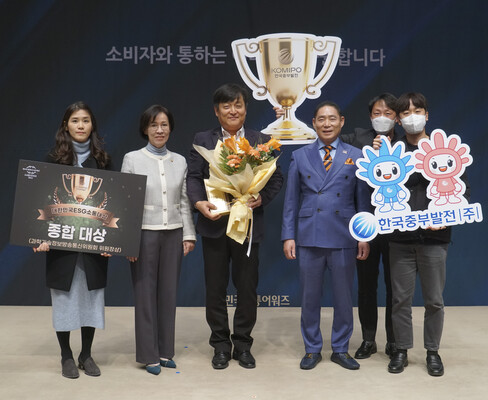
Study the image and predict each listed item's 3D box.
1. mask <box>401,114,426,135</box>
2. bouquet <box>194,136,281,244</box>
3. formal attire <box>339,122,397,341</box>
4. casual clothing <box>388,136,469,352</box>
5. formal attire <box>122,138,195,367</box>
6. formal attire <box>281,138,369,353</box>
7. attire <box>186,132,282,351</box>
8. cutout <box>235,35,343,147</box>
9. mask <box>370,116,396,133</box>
[{"bbox_3d":[1.017,-0.453,3.900,0.150,0.120,0.090,0,0,14],"label":"mask"},{"bbox_3d":[-0.038,-0.056,3.840,0.508,0.638,0.290,0,0,0],"label":"bouquet"},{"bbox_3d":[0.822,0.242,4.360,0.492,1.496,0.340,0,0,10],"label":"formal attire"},{"bbox_3d":[1.124,0.271,3.960,0.466,1.316,0.360,0,0,12],"label":"casual clothing"},{"bbox_3d":[-0.538,0.334,4.020,0.451,1.355,0.280,0,0,-18],"label":"formal attire"},{"bbox_3d":[0.507,0.286,4.090,0.543,1.347,0.290,0,0,7],"label":"formal attire"},{"bbox_3d":[-0.059,0.253,4.060,0.596,1.424,0.380,0,0,-2],"label":"attire"},{"bbox_3d":[0.270,-0.709,4.130,0.686,0.712,0.030,-2,0,3],"label":"cutout"},{"bbox_3d":[0.921,-0.498,4.290,0.155,0.110,0.090,0,0,12],"label":"mask"}]

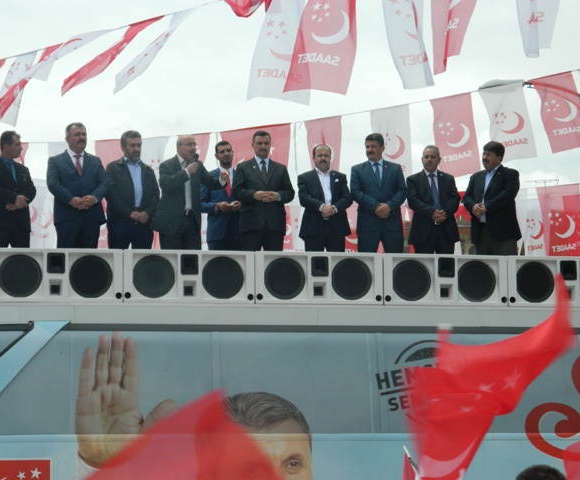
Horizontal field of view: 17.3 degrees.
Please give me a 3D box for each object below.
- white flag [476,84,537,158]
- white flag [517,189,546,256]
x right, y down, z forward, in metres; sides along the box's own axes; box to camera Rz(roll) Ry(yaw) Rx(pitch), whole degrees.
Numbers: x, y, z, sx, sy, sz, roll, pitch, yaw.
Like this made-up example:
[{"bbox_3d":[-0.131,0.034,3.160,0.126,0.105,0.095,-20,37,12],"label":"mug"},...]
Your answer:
[{"bbox_3d":[2.192,-1.179,19.100,0.500,0.800,0.140,-15,-9,27],"label":"white flag"},{"bbox_3d":[3.056,-0.183,24.000,0.480,0.920,0.140,-4,-7,20],"label":"white flag"}]

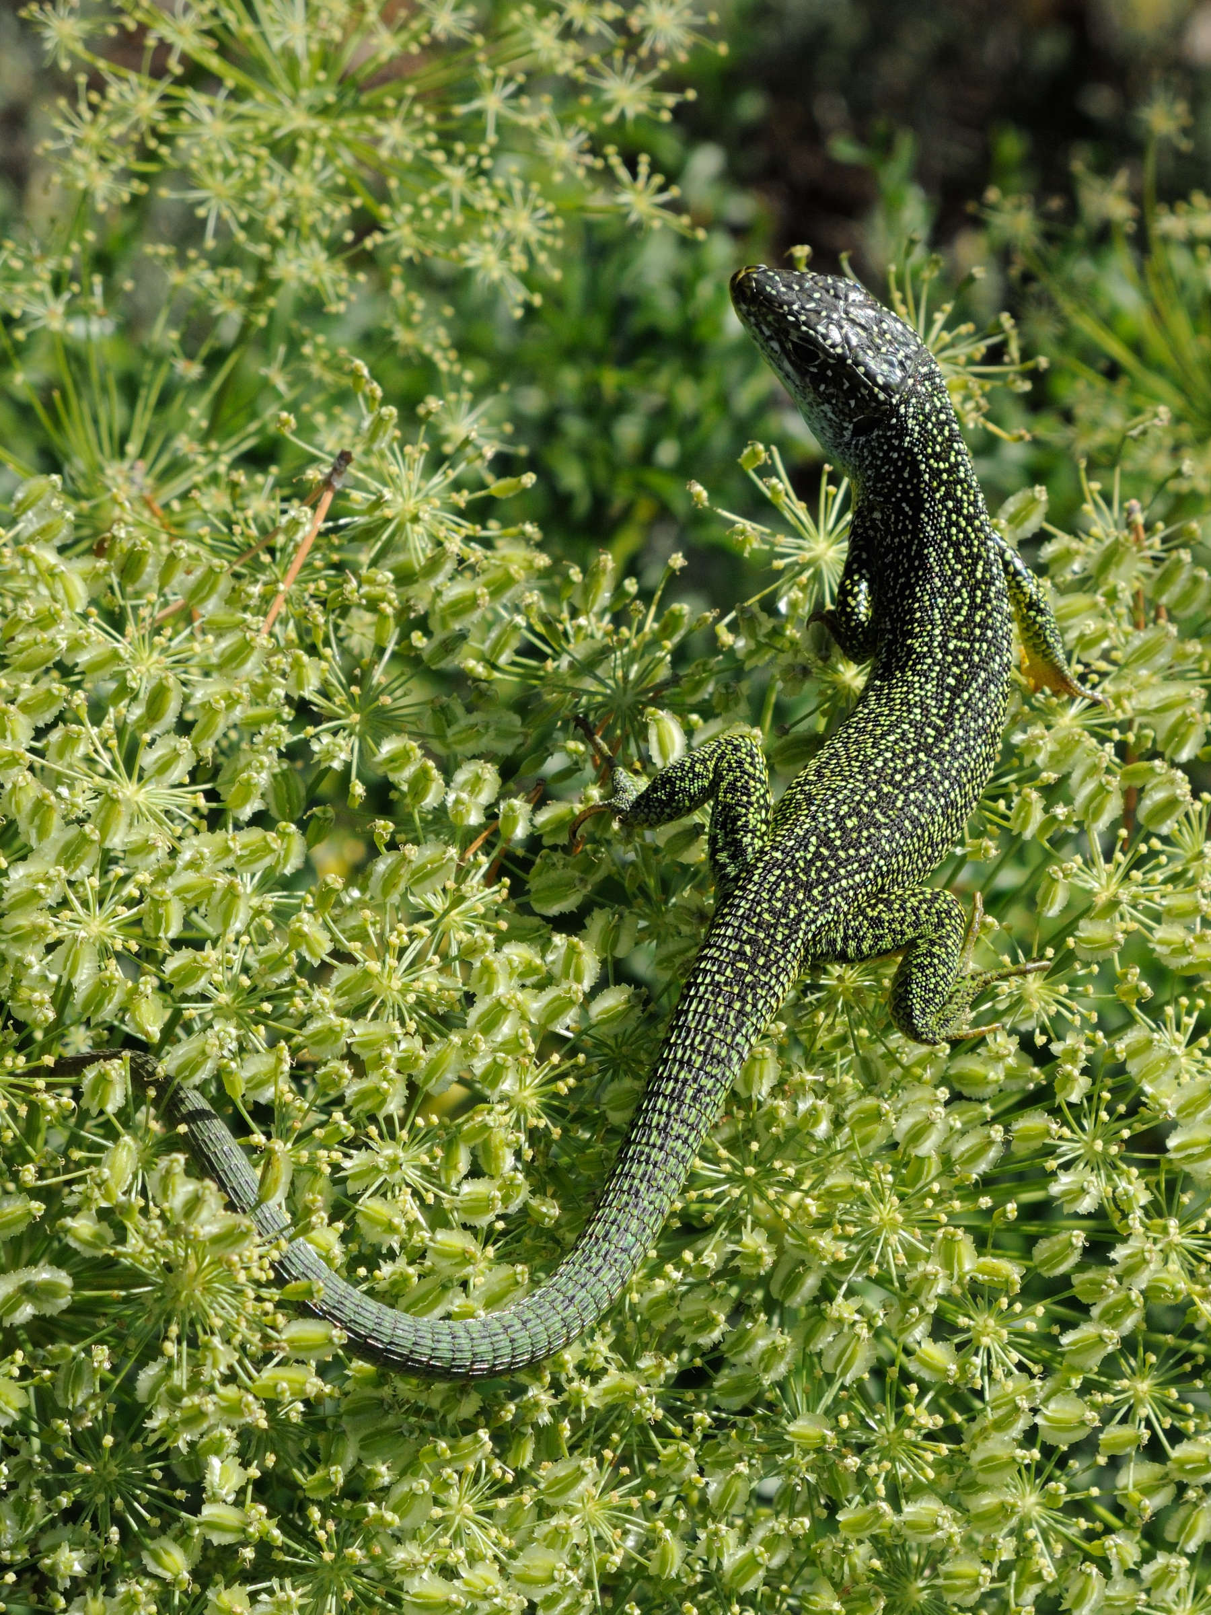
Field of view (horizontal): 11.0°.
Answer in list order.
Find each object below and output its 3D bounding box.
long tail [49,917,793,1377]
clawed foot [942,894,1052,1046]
[{"bbox_3d":[-0.021,0.039,0.730,0.087,0.028,0.057,0,43,0],"label":"long tail"},{"bbox_3d":[0.046,0.019,0.740,0.018,0.009,0.016,-27,49,-26],"label":"clawed foot"}]

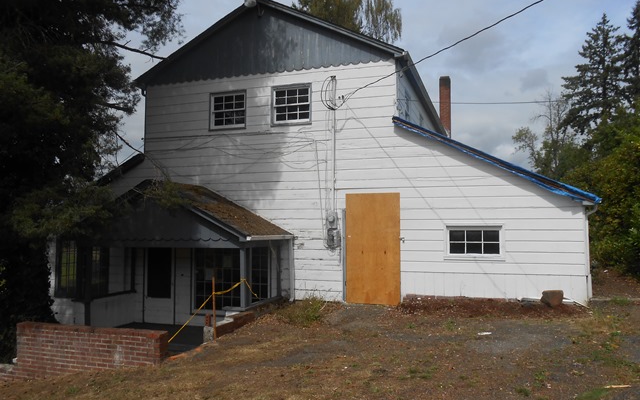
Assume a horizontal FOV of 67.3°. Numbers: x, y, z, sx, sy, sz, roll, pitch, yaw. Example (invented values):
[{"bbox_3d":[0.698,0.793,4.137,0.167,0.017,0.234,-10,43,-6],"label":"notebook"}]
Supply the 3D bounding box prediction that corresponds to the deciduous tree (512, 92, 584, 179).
[{"bbox_3d":[16.634,-2.056,35.095,4.800,10.600,4.800,-1,-3,19],"label":"deciduous tree"}]

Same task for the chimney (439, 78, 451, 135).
[{"bbox_3d":[5.538,-4.056,21.249,0.490,2.650,0.500,-1,-3,19],"label":"chimney"}]

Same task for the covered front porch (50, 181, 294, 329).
[{"bbox_3d":[-3.327,1.286,11.021,4.950,3.350,2.280,-1,-3,19],"label":"covered front porch"}]

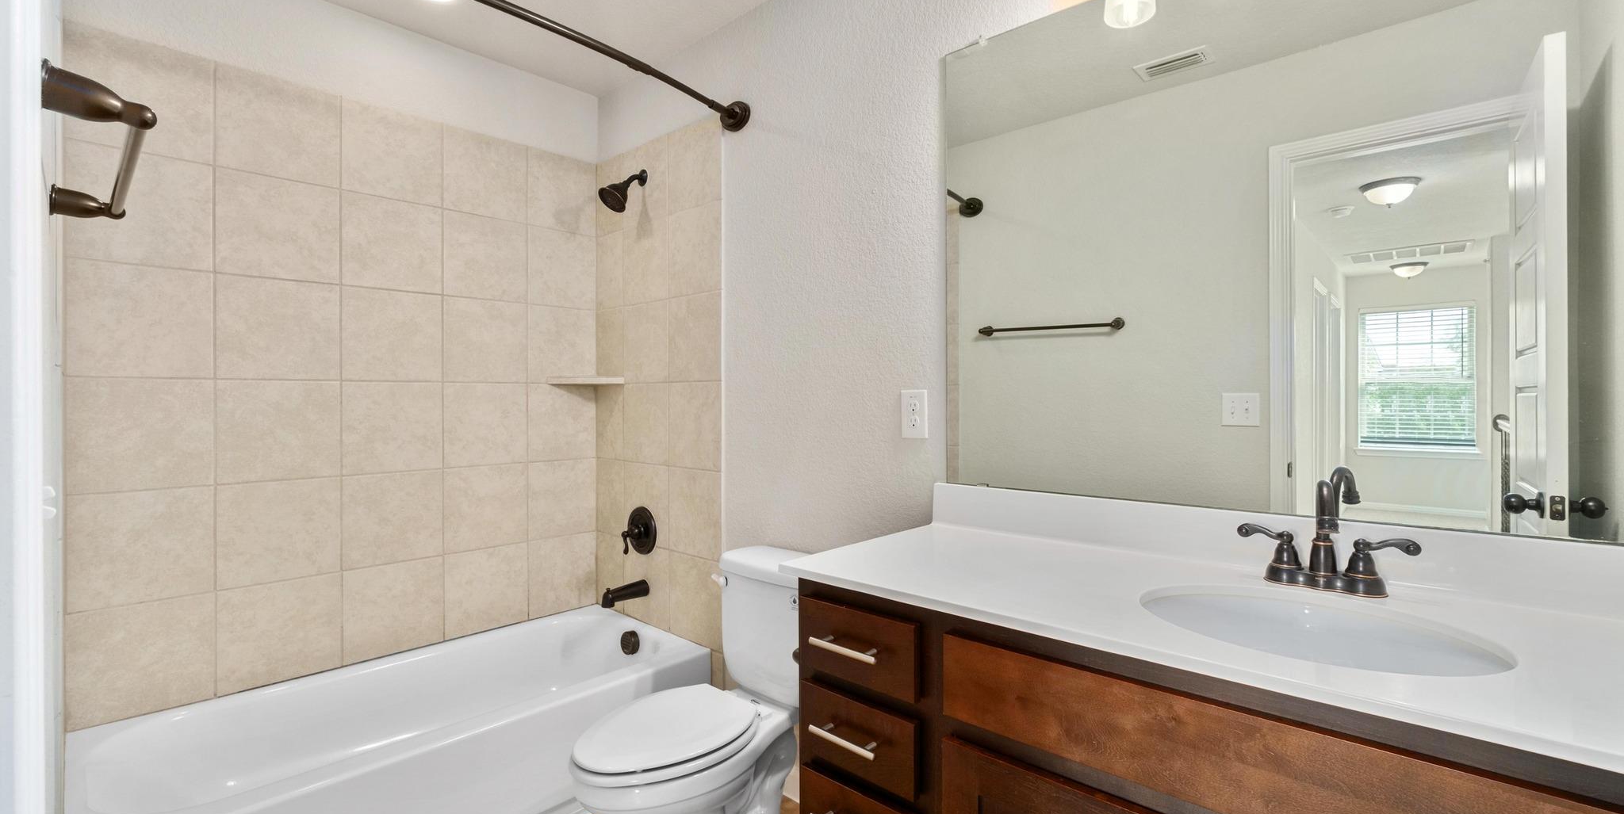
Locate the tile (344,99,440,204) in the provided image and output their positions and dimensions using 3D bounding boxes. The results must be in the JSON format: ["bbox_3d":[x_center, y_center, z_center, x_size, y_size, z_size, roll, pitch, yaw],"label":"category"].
[{"bbox_3d":[-1.406,-0.844,2.274,0.012,0.293,0.299,0,1,43],"label":"tile"}]

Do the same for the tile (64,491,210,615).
[{"bbox_3d":[-1.806,0.376,1.834,0.009,0.302,0.287,0,1,43],"label":"tile"}]

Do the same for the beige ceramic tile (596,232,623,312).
[{"bbox_3d":[-0.818,-0.543,2.757,0.200,0.302,0.010,0,0,43],"label":"beige ceramic tile"}]

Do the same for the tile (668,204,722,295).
[{"bbox_3d":[-0.408,-0.542,2.366,0.296,0.299,0.009,0,1,43],"label":"tile"}]

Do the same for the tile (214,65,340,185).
[{"bbox_3d":[-1.627,-0.850,2.073,0.010,0.297,0.303,0,1,43],"label":"tile"}]

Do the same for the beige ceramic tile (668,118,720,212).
[{"bbox_3d":[-0.408,-0.845,2.372,0.296,0.293,0.012,0,1,43],"label":"beige ceramic tile"}]

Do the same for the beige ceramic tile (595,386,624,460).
[{"bbox_3d":[-0.814,0.063,2.747,0.203,0.300,0.009,0,1,43],"label":"beige ceramic tile"}]

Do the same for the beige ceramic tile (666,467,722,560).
[{"bbox_3d":[-0.407,0.372,2.381,0.296,0.301,0.012,0,1,43],"label":"beige ceramic tile"}]

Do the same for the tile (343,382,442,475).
[{"bbox_3d":[-1.406,0.068,2.281,0.012,0.301,0.299,0,1,43],"label":"tile"}]

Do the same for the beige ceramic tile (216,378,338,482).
[{"bbox_3d":[-1.604,0.070,2.049,0.009,0.300,0.301,0,1,43],"label":"beige ceramic tile"}]

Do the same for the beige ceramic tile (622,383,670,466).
[{"bbox_3d":[-0.628,0.066,2.582,0.297,0.301,0.012,0,1,43],"label":"beige ceramic tile"}]

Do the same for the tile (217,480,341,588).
[{"bbox_3d":[-1.628,0.380,2.082,0.010,0.306,0.303,0,1,43],"label":"tile"}]

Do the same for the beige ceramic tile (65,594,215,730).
[{"bbox_3d":[-1.817,0.680,1.845,0.010,0.302,0.287,0,0,43],"label":"beige ceramic tile"}]

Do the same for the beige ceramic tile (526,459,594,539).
[{"bbox_3d":[-0.998,0.372,2.722,0.010,0.302,0.289,0,0,43],"label":"beige ceramic tile"}]

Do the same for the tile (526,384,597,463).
[{"bbox_3d":[-1.008,0.063,2.748,0.010,0.306,0.290,0,1,43],"label":"tile"}]

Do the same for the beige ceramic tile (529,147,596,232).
[{"bbox_3d":[-1.000,-0.848,2.714,0.012,0.293,0.285,0,1,43],"label":"beige ceramic tile"}]

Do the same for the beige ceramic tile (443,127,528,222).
[{"bbox_3d":[-1.212,-0.857,2.521,0.010,0.297,0.303,0,1,43],"label":"beige ceramic tile"}]

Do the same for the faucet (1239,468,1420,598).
[{"bbox_3d":[0.795,0.204,1.065,0.240,0.180,0.150,0,0,43],"label":"faucet"}]

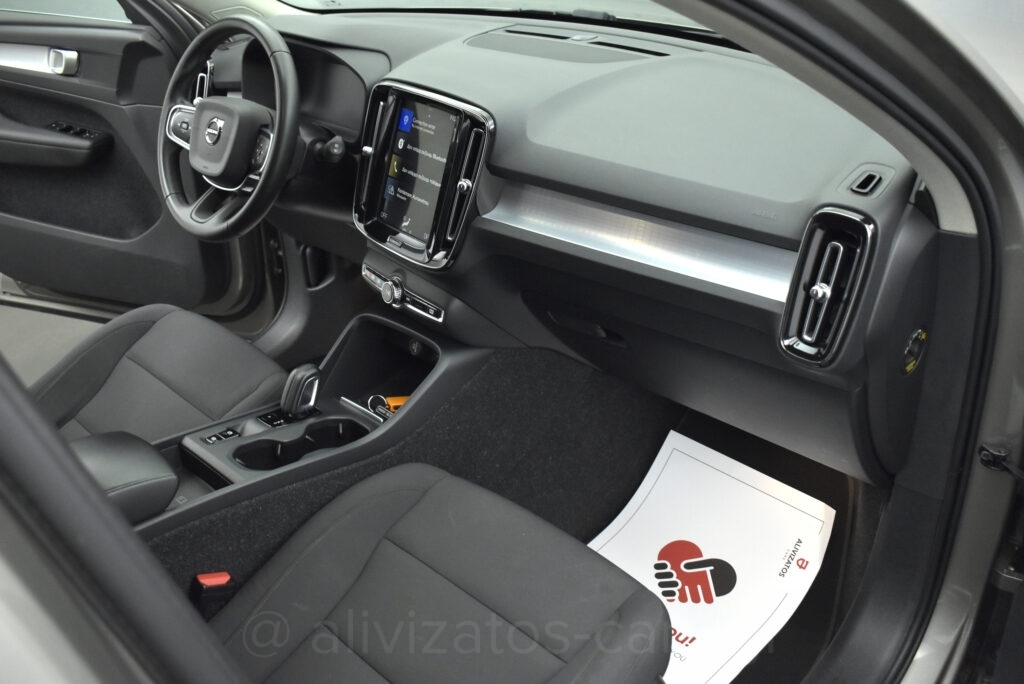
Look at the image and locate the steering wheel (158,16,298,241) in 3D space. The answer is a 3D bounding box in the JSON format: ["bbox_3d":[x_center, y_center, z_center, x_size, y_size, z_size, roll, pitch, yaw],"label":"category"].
[{"bbox_3d":[-0.461,-0.351,1.572,0.373,0.373,0.100,23,12,38],"label":"steering wheel"}]

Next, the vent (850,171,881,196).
[{"bbox_3d":[0.380,-0.172,1.010,0.023,0.016,0.044,23,65,38],"label":"vent"}]

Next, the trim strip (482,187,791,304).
[{"bbox_3d":[0.144,-0.138,1.197,0.465,0.066,0.045,23,12,38],"label":"trim strip"}]

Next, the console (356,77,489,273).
[{"bbox_3d":[-0.133,-0.255,1.400,0.255,0.245,0.060,23,17,38],"label":"console"}]

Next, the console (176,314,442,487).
[{"bbox_3d":[-0.295,0.082,1.390,0.190,0.140,0.345,23,32,38],"label":"console"}]

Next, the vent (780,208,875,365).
[{"bbox_3d":[0.341,-0.058,1.018,0.079,0.170,0.045,23,19,38],"label":"vent"}]

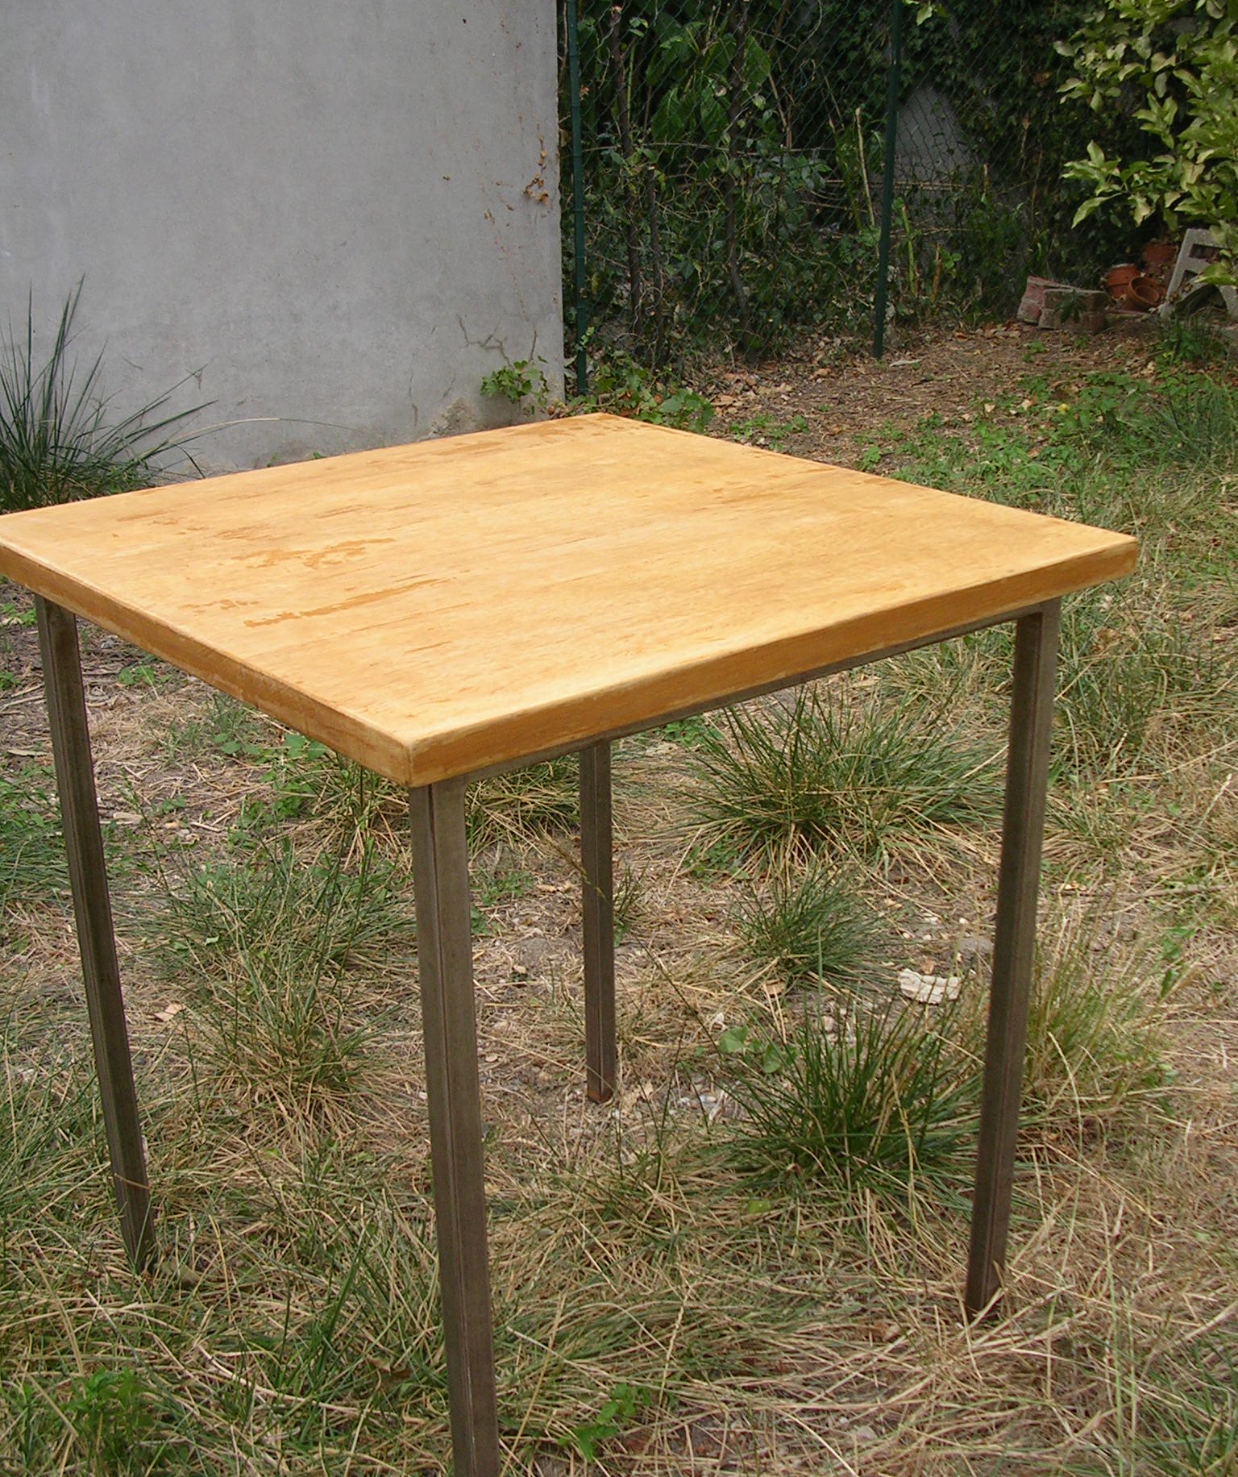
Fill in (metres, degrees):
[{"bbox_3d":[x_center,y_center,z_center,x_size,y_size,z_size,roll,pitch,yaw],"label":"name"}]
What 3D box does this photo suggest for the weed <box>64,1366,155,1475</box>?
[{"bbox_3d":[-0.414,0.552,1.474,0.066,0.066,0.060,-8,22,-18],"label":"weed"}]

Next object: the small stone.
[{"bbox_3d":[0.381,0.303,2.223,0.074,0.028,0.050,3,21,10],"label":"small stone"}]

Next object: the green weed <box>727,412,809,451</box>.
[{"bbox_3d":[0.427,-0.879,5.200,0.240,0.075,0.200,1,21,5],"label":"green weed"}]

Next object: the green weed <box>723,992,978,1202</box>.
[{"bbox_3d":[0.274,0.376,2.045,0.310,0.180,0.270,-1,21,0],"label":"green weed"}]

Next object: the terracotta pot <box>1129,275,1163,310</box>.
[{"bbox_3d":[1.981,-1.665,6.898,0.138,0.120,0.138,17,61,-6],"label":"terracotta pot"}]

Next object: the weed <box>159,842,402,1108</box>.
[{"bbox_3d":[-0.415,0.270,2.220,0.300,0.250,0.260,-1,21,0],"label":"weed"}]

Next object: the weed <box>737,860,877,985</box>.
[{"bbox_3d":[0.237,0.227,2.306,0.170,0.120,0.165,2,21,6],"label":"weed"}]

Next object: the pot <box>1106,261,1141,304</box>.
[{"bbox_3d":[2.330,-2.100,8.400,0.170,0.165,0.170,-1,21,0],"label":"pot"}]

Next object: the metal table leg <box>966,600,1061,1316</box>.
[{"bbox_3d":[0.356,0.225,1.652,0.026,0.730,0.026,-17,27,-36],"label":"metal table leg"}]

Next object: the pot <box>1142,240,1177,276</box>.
[{"bbox_3d":[2.105,-1.864,7.050,0.140,0.140,0.140,5,22,15],"label":"pot"}]

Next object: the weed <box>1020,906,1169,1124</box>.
[{"bbox_3d":[0.553,0.314,2.145,0.205,0.220,0.180,-1,21,0],"label":"weed"}]

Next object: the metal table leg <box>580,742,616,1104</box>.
[{"bbox_3d":[-0.025,0.062,1.891,0.025,0.722,0.025,-17,26,-36],"label":"metal table leg"}]

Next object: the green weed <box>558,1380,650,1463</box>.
[{"bbox_3d":[-0.013,0.602,1.620,0.083,0.050,0.070,-1,21,0],"label":"green weed"}]

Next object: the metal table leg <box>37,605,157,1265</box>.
[{"bbox_3d":[-0.493,0.203,1.727,0.026,0.730,0.026,-17,27,-36],"label":"metal table leg"}]

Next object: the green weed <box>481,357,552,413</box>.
[{"bbox_3d":[-0.321,-1.096,5.600,0.210,0.165,0.140,-2,21,-3],"label":"green weed"}]

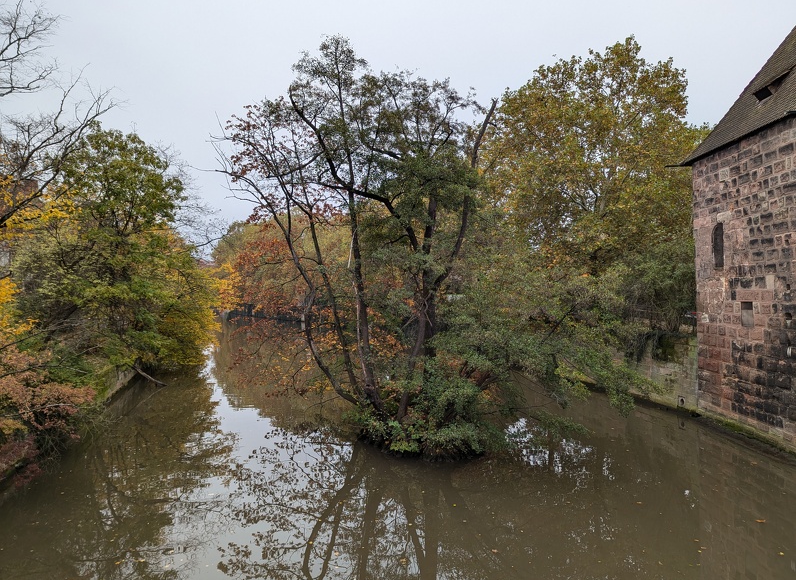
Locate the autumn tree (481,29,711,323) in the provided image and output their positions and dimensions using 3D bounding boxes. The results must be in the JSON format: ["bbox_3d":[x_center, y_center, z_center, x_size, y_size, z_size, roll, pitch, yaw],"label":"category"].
[{"bbox_3d":[12.794,-6.999,36.000,14.200,19.010,12.500,-1,-1,11],"label":"autumn tree"}]

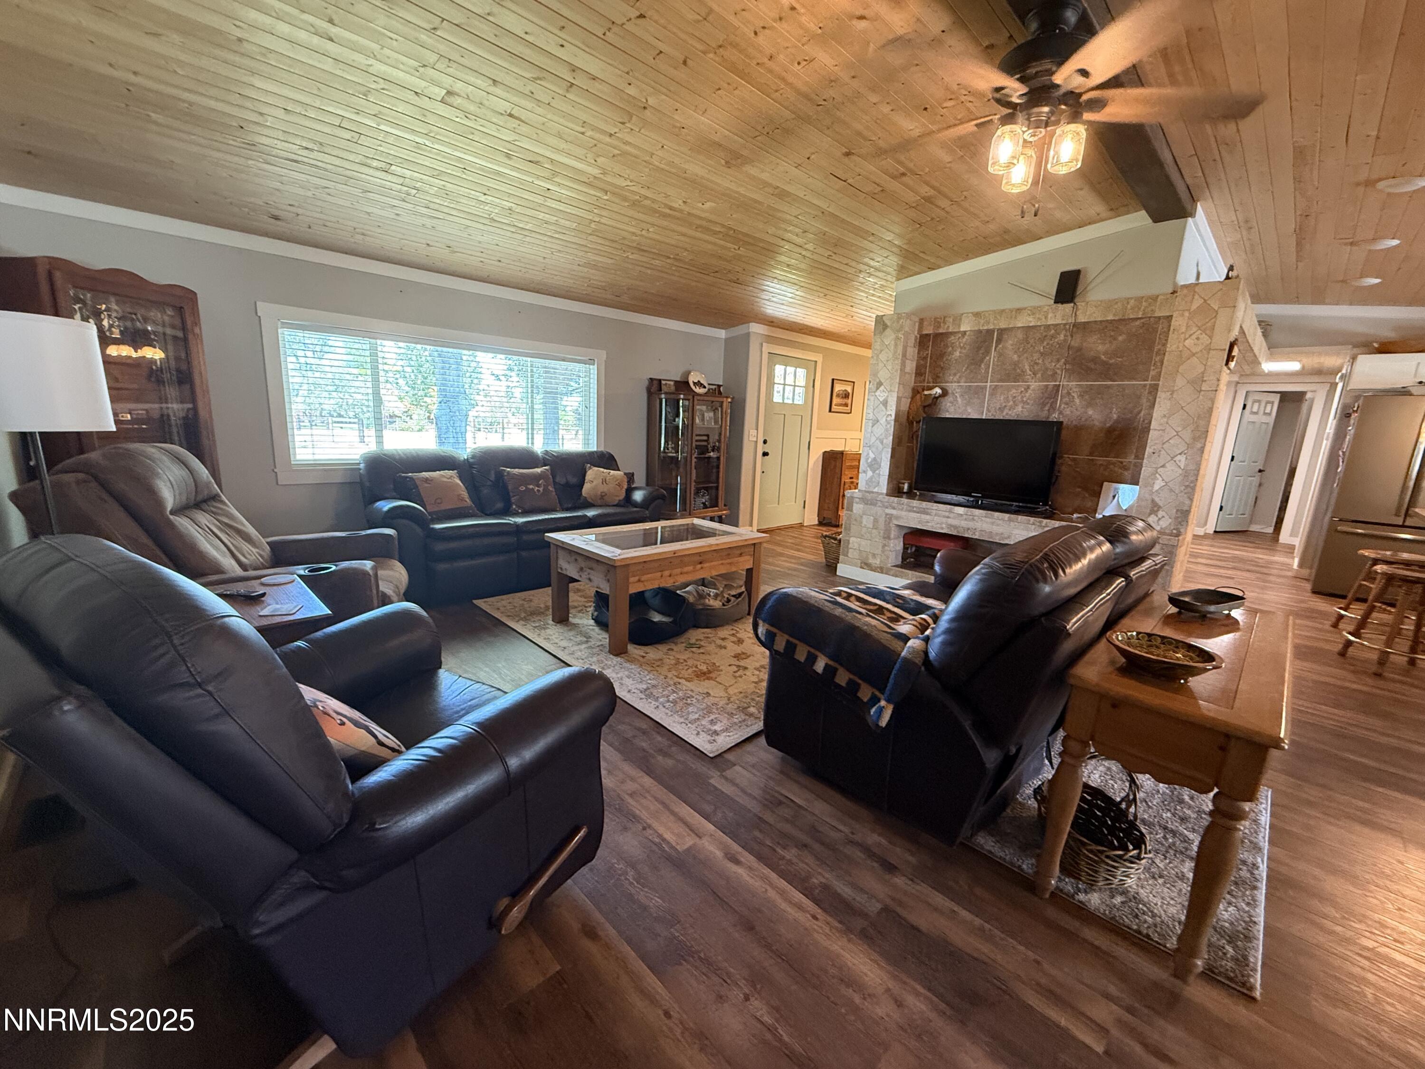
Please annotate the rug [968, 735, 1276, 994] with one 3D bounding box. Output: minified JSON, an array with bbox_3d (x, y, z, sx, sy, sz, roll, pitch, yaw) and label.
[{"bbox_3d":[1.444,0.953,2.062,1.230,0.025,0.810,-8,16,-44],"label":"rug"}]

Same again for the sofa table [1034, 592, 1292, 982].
[{"bbox_3d":[1.503,0.665,1.875,1.308,0.682,0.421,-9,16,-44],"label":"sofa table"}]

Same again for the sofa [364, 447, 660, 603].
[{"bbox_3d":[-1.490,-0.184,4.600,2.240,0.988,0.919,-9,16,-44],"label":"sofa"}]

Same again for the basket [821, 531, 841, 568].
[{"bbox_3d":[1.253,0.147,5.431,0.401,0.269,0.324,-9,16,-44],"label":"basket"}]

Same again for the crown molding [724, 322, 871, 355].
[{"bbox_3d":[1.196,-2.400,7.308,2.600,0.150,0.420,-8,16,-44],"label":"crown molding"}]

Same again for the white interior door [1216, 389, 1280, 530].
[{"bbox_3d":[7.812,-1.029,8.405,0.790,2.009,0.040,-1,12,-20],"label":"white interior door"}]

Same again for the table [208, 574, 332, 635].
[{"bbox_3d":[-1.712,0.533,2.013,0.570,0.585,0.596,-9,16,-44],"label":"table"}]

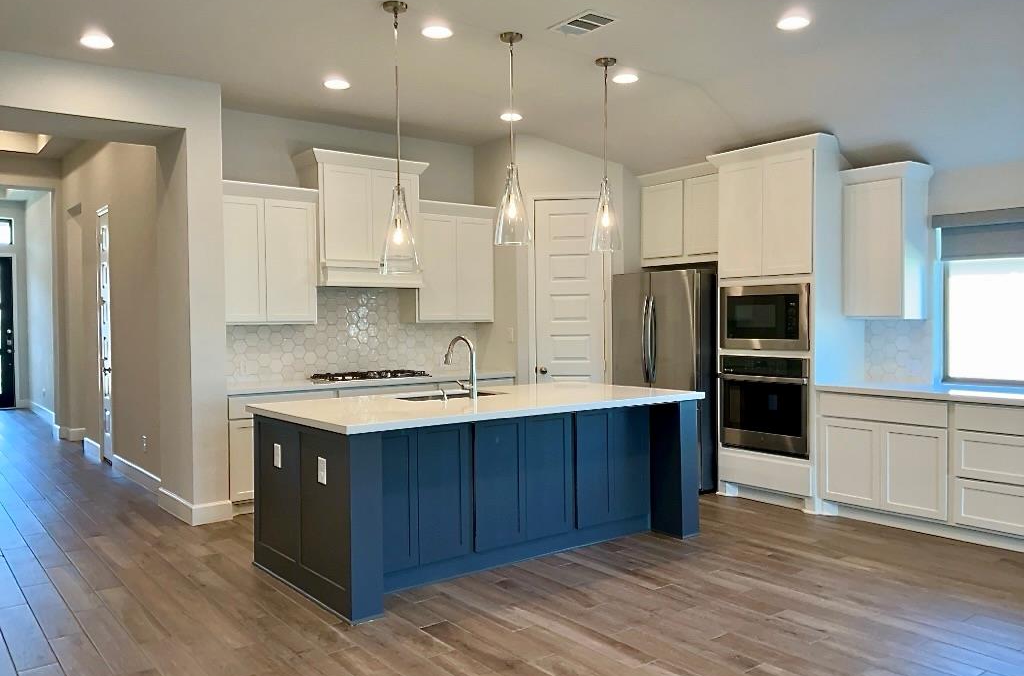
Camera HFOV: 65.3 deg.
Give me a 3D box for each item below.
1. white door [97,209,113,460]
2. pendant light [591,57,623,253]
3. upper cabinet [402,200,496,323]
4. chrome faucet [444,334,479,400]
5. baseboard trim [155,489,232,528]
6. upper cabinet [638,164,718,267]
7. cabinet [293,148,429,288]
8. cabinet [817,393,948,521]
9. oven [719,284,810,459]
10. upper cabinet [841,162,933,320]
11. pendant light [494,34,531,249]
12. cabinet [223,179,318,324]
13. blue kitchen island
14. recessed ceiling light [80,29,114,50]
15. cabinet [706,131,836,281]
[{"bbox_3d":[-4.058,0.019,7.996,0.040,2.453,0.584,-1,1,-39],"label":"white door"},{"bbox_3d":[0.622,-1.180,5.188,0.208,1.226,0.208,0,1,0],"label":"pendant light"},{"bbox_3d":[-0.598,-0.667,7.301,0.850,1.068,0.350,-1,1,-38],"label":"upper cabinet"},{"bbox_3d":[-0.328,0.188,5.011,0.129,0.386,0.277,-1,1,-39],"label":"chrome faucet"},{"bbox_3d":[-2.328,1.216,5.857,0.282,0.119,0.821,-1,1,-39],"label":"baseboard trim"},{"bbox_3d":[1.643,-1.029,6.905,0.490,0.805,0.955,-1,1,-38],"label":"upper cabinet"},{"bbox_3d":[-1.259,-0.944,6.718,1.078,1.078,0.425,-1,1,-39],"label":"cabinet"},{"bbox_3d":[2.667,0.757,5.468,0.645,0.773,0.895,-1,1,-38],"label":"cabinet"},{"bbox_3d":[2.066,0.231,6.113,0.590,1.256,0.770,-1,1,-38],"label":"oven"},{"bbox_3d":[2.669,-0.669,5.733,0.345,1.075,0.470,-1,1,-38],"label":"upper cabinet"},{"bbox_3d":[0.001,-1.165,4.679,0.212,1.235,0.212,-1,1,0],"label":"pendant light"},{"bbox_3d":[-1.944,-0.633,6.204,0.801,1.043,0.376,-1,1,-39],"label":"cabinet"},{"bbox_3d":[-0.119,0.827,4.937,2.601,0.897,1.276,-1,1,-39],"label":"blue kitchen island"},{"bbox_3d":[-2.463,-1.759,4.747,0.193,0.030,0.193,-1,1,-39],"label":"recessed ceiling light"},{"bbox_3d":[2.105,-0.941,6.157,0.663,0.989,0.959,-1,1,-39],"label":"cabinet"}]

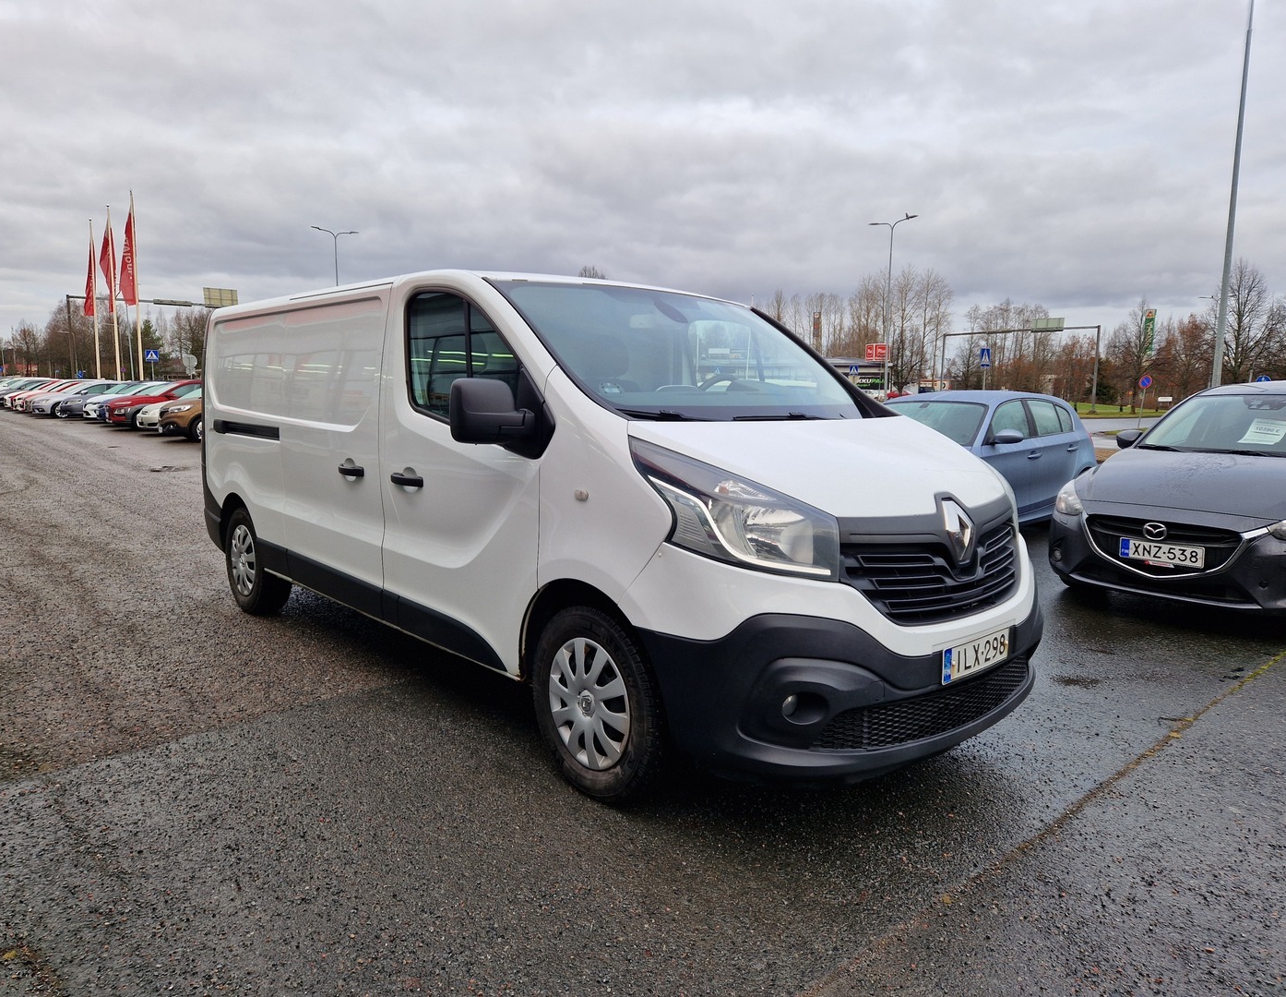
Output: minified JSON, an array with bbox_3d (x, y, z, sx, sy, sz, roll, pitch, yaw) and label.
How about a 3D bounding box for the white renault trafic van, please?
[{"bbox_3d":[-0.710,-0.170,4.835,2.080,1.970,5.400,-6,9,-42],"label":"white renault trafic van"}]

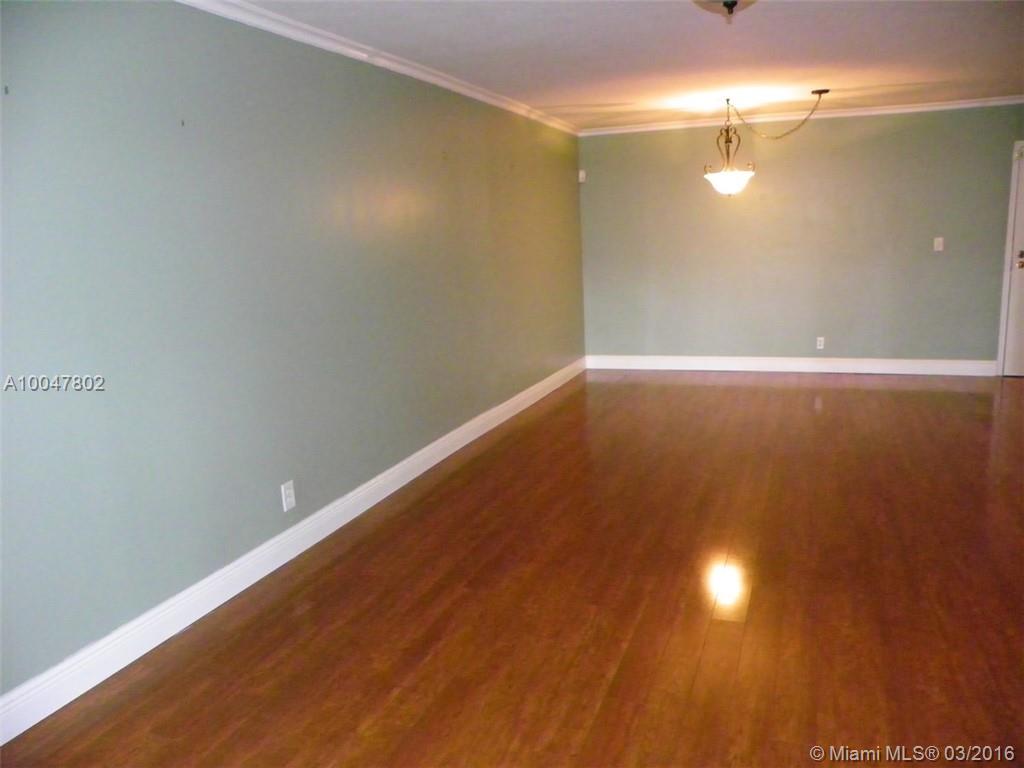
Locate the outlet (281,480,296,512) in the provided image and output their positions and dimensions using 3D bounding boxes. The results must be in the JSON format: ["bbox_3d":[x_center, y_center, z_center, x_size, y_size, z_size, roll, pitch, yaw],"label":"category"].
[{"bbox_3d":[-1.009,0.509,3.496,0.010,0.118,0.073,2,12,21],"label":"outlet"}]

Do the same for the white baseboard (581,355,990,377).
[{"bbox_3d":[2.523,-0.181,7.433,3.745,0.148,0.020,2,12,21],"label":"white baseboard"}]

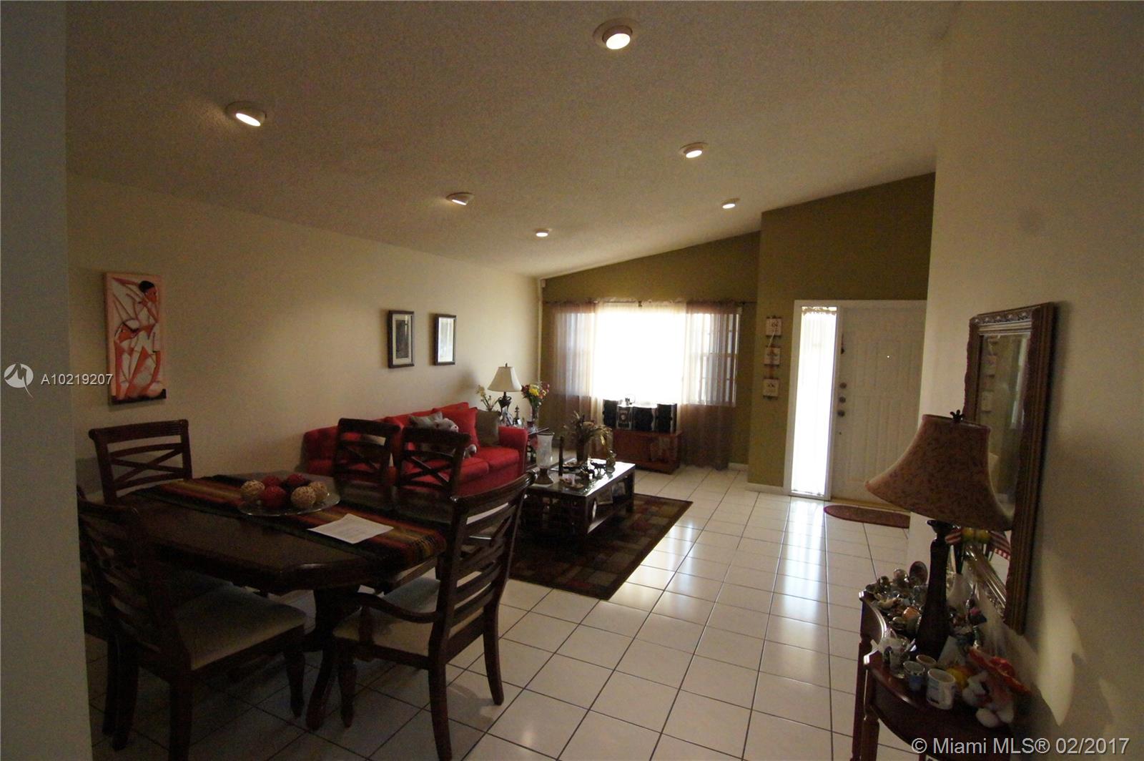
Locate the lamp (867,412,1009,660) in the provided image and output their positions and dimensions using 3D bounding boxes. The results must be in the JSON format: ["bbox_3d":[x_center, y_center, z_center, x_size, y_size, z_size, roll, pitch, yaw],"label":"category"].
[{"bbox_3d":[0.986,0.415,1.356,0.320,0.650,0.320,4,5,24],"label":"lamp"}]

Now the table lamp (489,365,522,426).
[{"bbox_3d":[-0.786,0.174,5.922,0.390,0.700,0.390,2,4,0],"label":"table lamp"}]

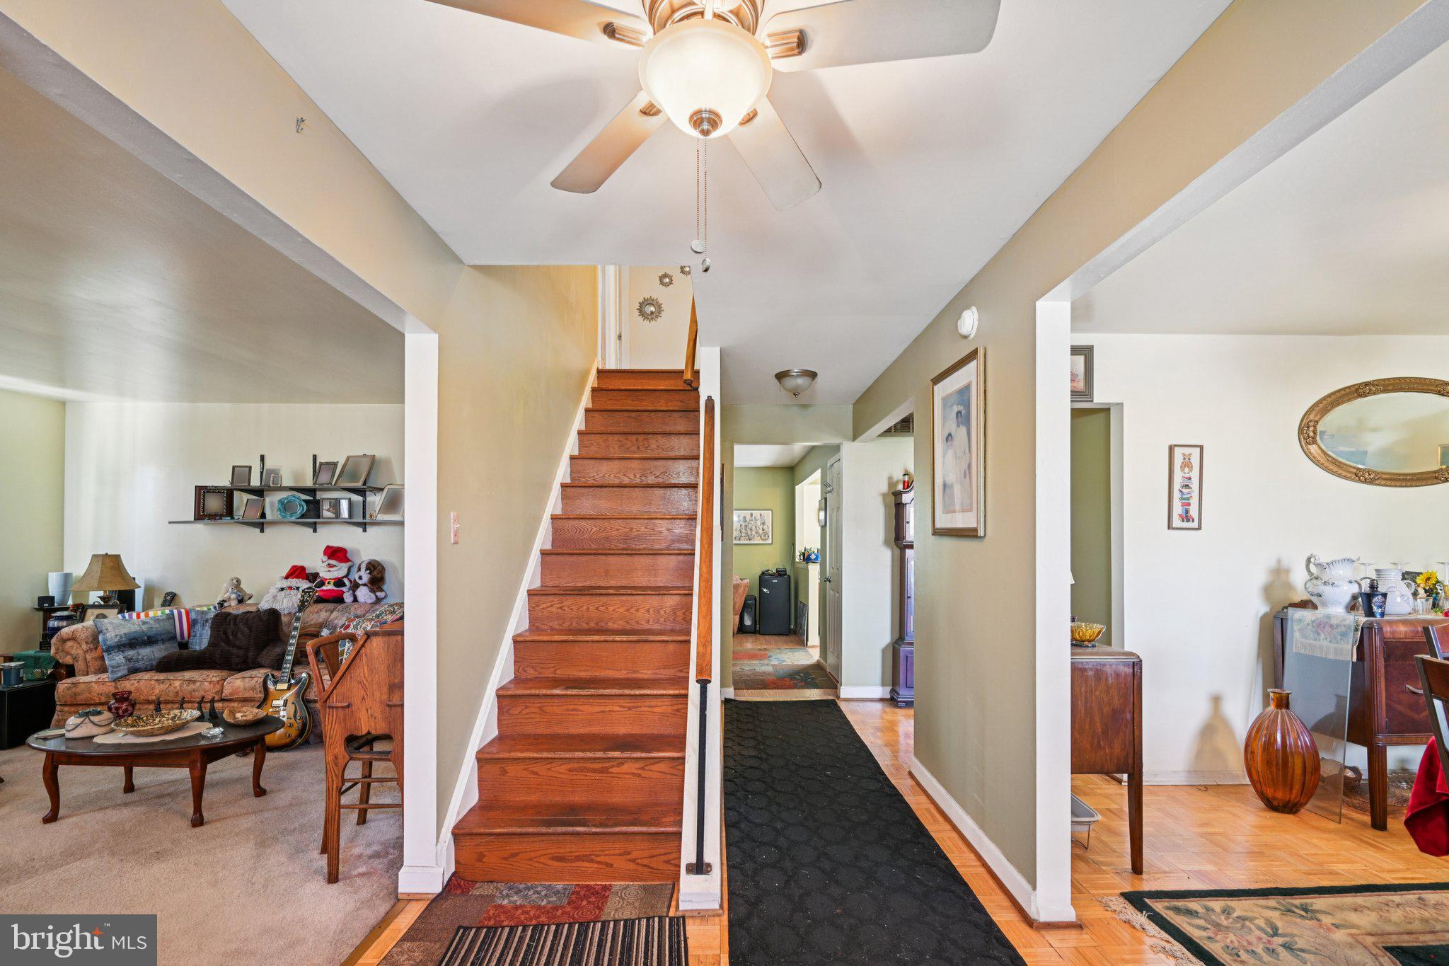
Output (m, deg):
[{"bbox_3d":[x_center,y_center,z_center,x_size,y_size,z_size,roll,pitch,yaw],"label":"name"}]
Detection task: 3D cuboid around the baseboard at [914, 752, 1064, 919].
[{"bbox_3d":[1.103,1.513,2.909,0.106,0.101,1.488,0,-5,0],"label":"baseboard"}]

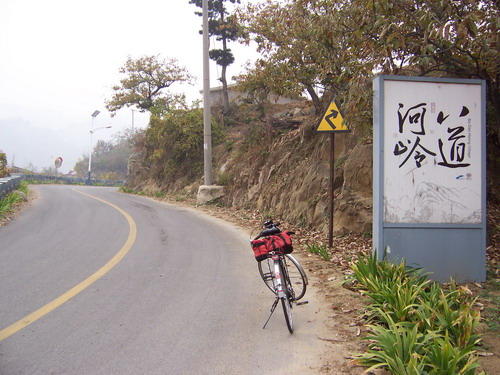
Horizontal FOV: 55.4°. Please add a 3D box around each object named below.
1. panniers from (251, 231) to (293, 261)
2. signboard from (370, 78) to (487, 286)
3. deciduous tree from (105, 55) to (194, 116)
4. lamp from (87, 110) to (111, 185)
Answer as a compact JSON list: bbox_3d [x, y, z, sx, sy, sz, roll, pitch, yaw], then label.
[{"bbox_3d":[0.206,0.552,4.500,0.360,0.190,0.300,-13,1,5],"label":"panniers"},{"bbox_3d":[2.258,-0.096,5.998,1.380,2.530,0.220,1,-2,-6],"label":"signboard"},{"bbox_3d":[-6.325,-6.325,30.000,5.600,4.100,5.000,1,-1,0],"label":"deciduous tree"},{"bbox_3d":[-13.825,-3.623,43.500,2.150,6.750,0.900,0,-1,18],"label":"lamp"}]

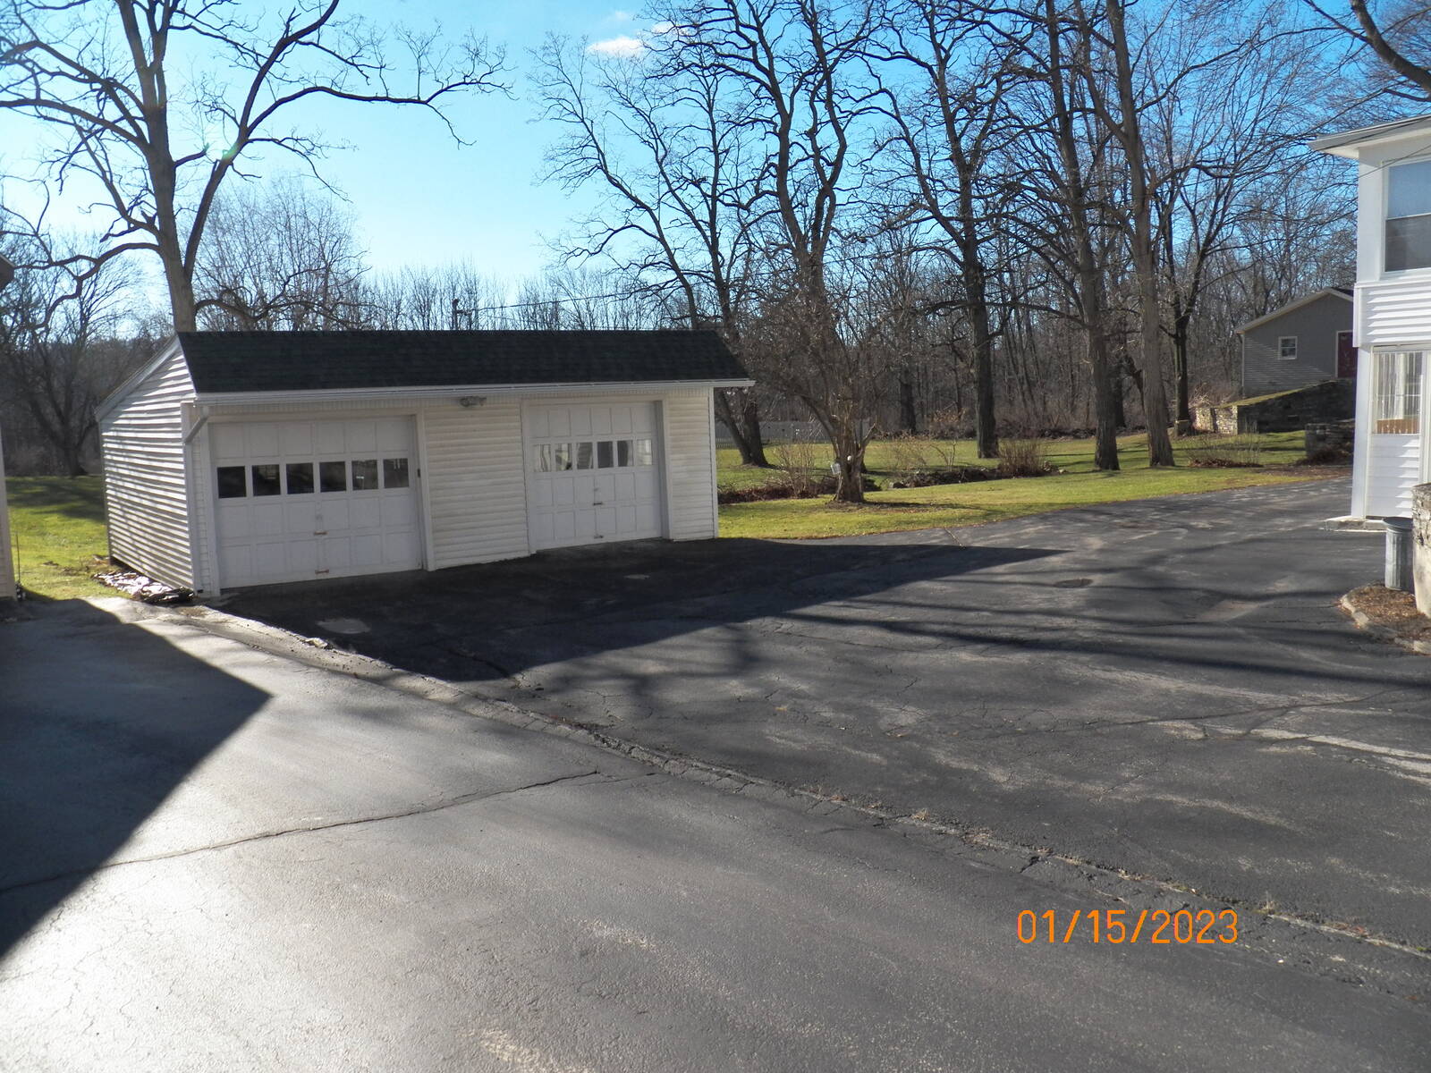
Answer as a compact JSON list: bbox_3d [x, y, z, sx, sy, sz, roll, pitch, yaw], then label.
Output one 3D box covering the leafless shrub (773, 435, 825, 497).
[{"bbox_3d":[1.918,-1.676,27.144,1.220,1.499,1.159,-2,7,4],"label":"leafless shrub"}]

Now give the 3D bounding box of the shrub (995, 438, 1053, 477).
[{"bbox_3d":[8.140,-2.093,30.603,1.473,1.037,1.325,0,7,15],"label":"shrub"}]

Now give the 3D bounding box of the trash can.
[{"bbox_3d":[6.991,0.188,11.600,0.540,0.680,0.540,2,8,31],"label":"trash can"}]

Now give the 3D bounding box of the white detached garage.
[{"bbox_3d":[-5.064,-1.498,19.510,8.465,3.350,7.800,-7,8,-35],"label":"white detached garage"}]

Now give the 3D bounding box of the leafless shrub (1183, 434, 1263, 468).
[{"bbox_3d":[13.703,-2.334,31.236,1.943,0.907,1.554,1,7,24],"label":"leafless shrub"}]

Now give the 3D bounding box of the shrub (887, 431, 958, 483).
[{"bbox_3d":[5.668,-2.261,31.865,1.919,1.296,1.632,-1,7,10],"label":"shrub"}]

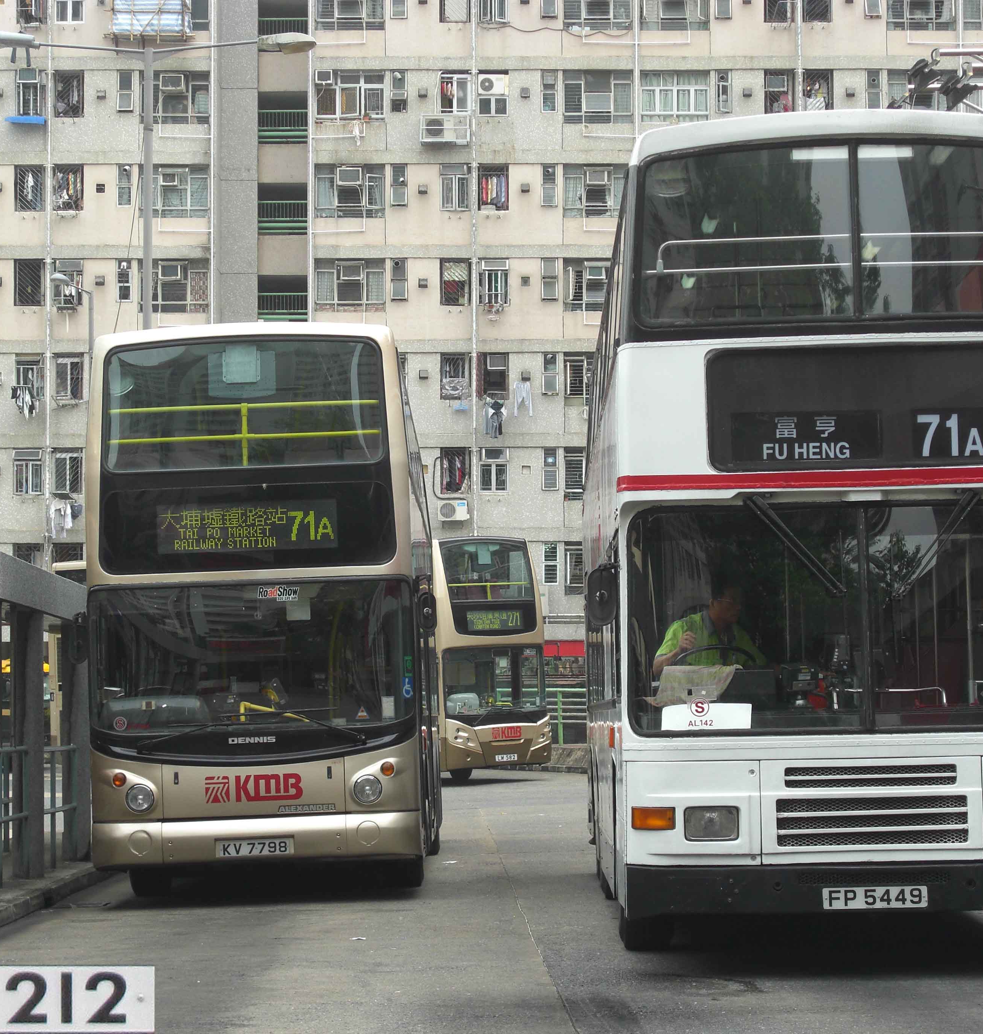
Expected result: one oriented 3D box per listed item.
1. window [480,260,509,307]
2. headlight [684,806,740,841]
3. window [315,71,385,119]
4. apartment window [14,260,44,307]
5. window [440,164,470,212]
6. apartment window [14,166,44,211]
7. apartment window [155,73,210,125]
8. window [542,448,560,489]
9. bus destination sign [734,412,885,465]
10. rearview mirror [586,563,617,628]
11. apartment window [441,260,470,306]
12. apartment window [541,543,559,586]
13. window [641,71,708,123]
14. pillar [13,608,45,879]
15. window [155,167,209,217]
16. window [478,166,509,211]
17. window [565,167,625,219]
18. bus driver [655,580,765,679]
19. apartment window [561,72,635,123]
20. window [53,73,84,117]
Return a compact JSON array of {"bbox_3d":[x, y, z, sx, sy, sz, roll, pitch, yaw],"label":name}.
[{"bbox_3d":[0.092,-6.641,90.534,0.826,1.324,0.180,0,-3,0],"label":"window"},{"bbox_3d":[1.123,1.566,16.250,0.285,0.176,0.120,-1,-4,1],"label":"headlight"},{"bbox_3d":[-4.024,-12.041,90.867,1.997,1.395,0.180,0,-3,0],"label":"window"},{"bbox_3d":[-13.133,-6.643,90.457,0.865,1.342,0.150,0,-4,0],"label":"apartment window"},{"bbox_3d":[-1.030,-9.382,90.918,0.861,1.349,0.150,0,-4,0],"label":"window"},{"bbox_3d":[-13.160,-9.330,90.638,0.867,1.301,0.150,0,-4,0],"label":"apartment window"},{"bbox_3d":[-9.010,-11.927,90.813,1.970,1.558,0.150,0,-4,0],"label":"apartment window"},{"bbox_3d":[1.680,-1.360,90.383,0.489,1.165,0.150,0,-4,0],"label":"window"},{"bbox_3d":[1.631,-0.410,16.520,0.773,0.265,0.060,-1,-4,2],"label":"bus destination sign"},{"bbox_3d":[0.564,0.404,16.250,0.165,0.325,0.110,-2,-4,9],"label":"rearview mirror"},{"bbox_3d":[-1.026,-6.711,91.275,0.879,1.370,0.200,0,-4,0],"label":"apartment window"},{"bbox_3d":[1.675,1.324,90.068,0.517,1.219,0.180,0,-3,0],"label":"apartment window"},{"bbox_3d":[5.251,-11.997,91.112,1.941,1.495,0.150,0,-4,0],"label":"window"},{"bbox_3d":[-3.673,1.800,25.300,0.260,2.140,0.260,0,-4,-1],"label":"pillar"},{"bbox_3d":[-9.015,-9.245,90.632,1.951,1.506,0.150,0,-4,0],"label":"window"},{"bbox_3d":[0.054,-9.353,90.637,0.847,1.317,0.150,0,-4,0],"label":"window"},{"bbox_3d":[3.064,-9.245,90.629,1.999,1.506,0.150,0,-4,0],"label":"window"},{"bbox_3d":[1.175,0.960,17.200,0.620,1.250,0.800,1,-4,-12],"label":"bus driver"},{"bbox_3d":[3.067,-12.074,91.639,2.014,1.579,0.200,0,-4,0],"label":"apartment window"},{"bbox_3d":[-12.068,-12.068,91.069,0.862,1.339,0.150,0,-4,0],"label":"window"}]

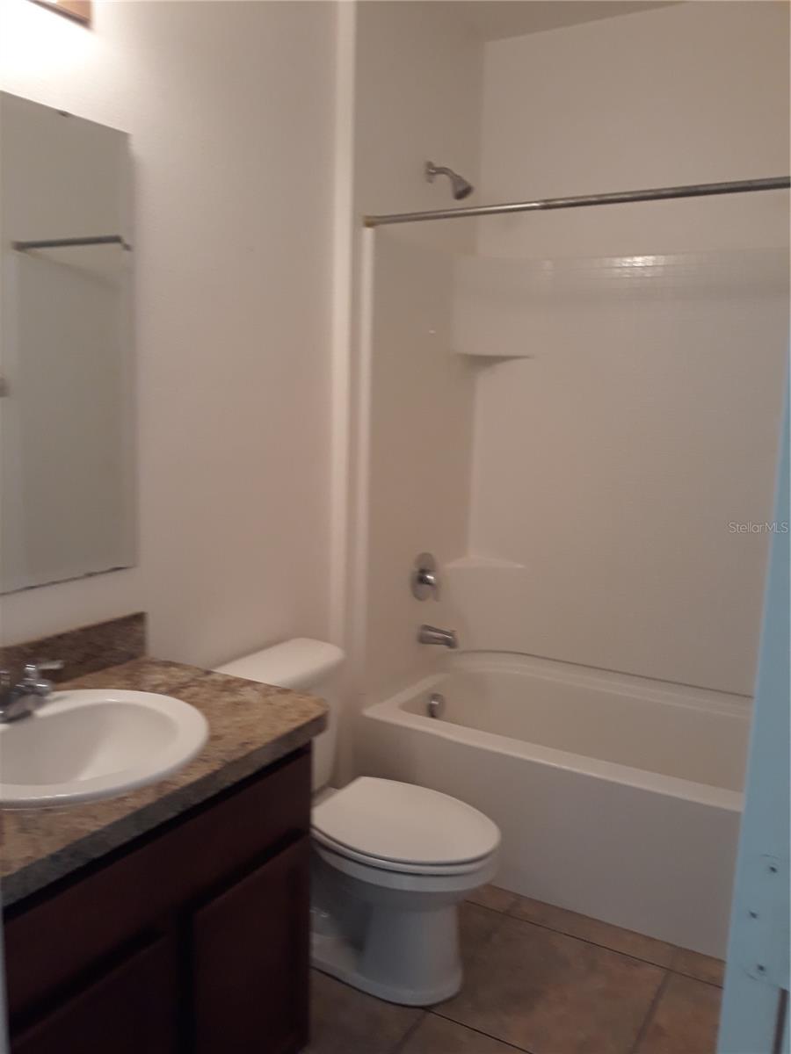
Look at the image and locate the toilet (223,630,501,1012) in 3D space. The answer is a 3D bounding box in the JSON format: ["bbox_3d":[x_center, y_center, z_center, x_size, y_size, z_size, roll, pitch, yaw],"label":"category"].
[{"bbox_3d":[-0.089,0.739,2.134,0.737,0.716,0.470,6,9,30],"label":"toilet"}]

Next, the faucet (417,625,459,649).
[{"bbox_3d":[0.155,0.387,2.996,0.142,0.065,0.060,6,9,30],"label":"faucet"}]

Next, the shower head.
[{"bbox_3d":[0.181,-1.132,2.789,0.158,0.129,0.066,6,9,30],"label":"shower head"}]

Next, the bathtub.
[{"bbox_3d":[0.725,0.814,2.687,1.520,0.458,0.790,6,9,30],"label":"bathtub"}]

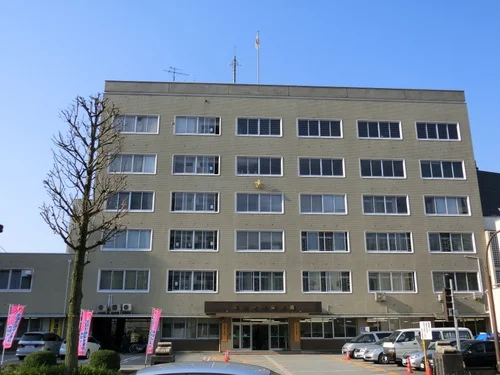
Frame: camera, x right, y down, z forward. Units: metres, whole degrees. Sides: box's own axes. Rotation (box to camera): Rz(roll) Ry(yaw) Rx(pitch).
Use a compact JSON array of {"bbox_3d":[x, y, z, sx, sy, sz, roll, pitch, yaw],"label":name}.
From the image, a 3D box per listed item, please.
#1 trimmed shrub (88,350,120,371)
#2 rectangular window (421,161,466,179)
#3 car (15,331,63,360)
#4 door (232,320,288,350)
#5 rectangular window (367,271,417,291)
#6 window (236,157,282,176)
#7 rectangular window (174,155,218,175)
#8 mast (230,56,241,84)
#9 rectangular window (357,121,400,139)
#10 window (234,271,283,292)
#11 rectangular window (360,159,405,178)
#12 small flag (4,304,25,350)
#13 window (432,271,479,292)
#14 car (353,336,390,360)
[{"bbox_3d":[-5.660,6.745,19.055,1.220,0.850,1.220,1,-17,-3],"label":"trimmed shrub"},{"bbox_3d":[19.384,-1.749,49.233,4.540,1.970,0.200,1,-17,-3],"label":"rectangular window"},{"bbox_3d":[-14.948,11.369,35.255,1.790,1.760,4.700,1,-17,-4],"label":"car"},{"bbox_3d":[0.948,12.993,43.299,5.068,2.618,0.200,1,-17,-4],"label":"door"},{"bbox_3d":[12.879,8.565,44.507,4.464,1.981,0.200,1,-17,-4],"label":"rectangular window"},{"bbox_3d":[0.886,-1.983,45.708,4.431,1.907,0.200,1,-17,-3],"label":"window"},{"bbox_3d":[-5.253,-2.208,48.542,4.680,2.080,0.150,1,-17,-3],"label":"rectangular window"},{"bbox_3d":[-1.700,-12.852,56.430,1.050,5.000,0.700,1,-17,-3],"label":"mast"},{"bbox_3d":[13.239,-5.852,50.067,4.540,1.970,0.200,1,-17,-3],"label":"rectangular window"},{"bbox_3d":[0.901,8.155,42.681,4.431,1.907,0.200,1,-17,-3],"label":"window"},{"bbox_3d":[13.247,-1.850,48.861,4.540,1.970,0.200,1,-17,-3],"label":"rectangular window"},{"bbox_3d":[-10.184,5.978,21.196,0.600,1.760,0.120,1,-17,-3],"label":"small flag"},{"bbox_3d":[18.859,8.662,44.875,4.464,1.981,0.200,1,-17,-4],"label":"window"},{"bbox_3d":[9.173,10.271,31.262,4.350,1.490,1.690,2,-17,-7],"label":"car"}]

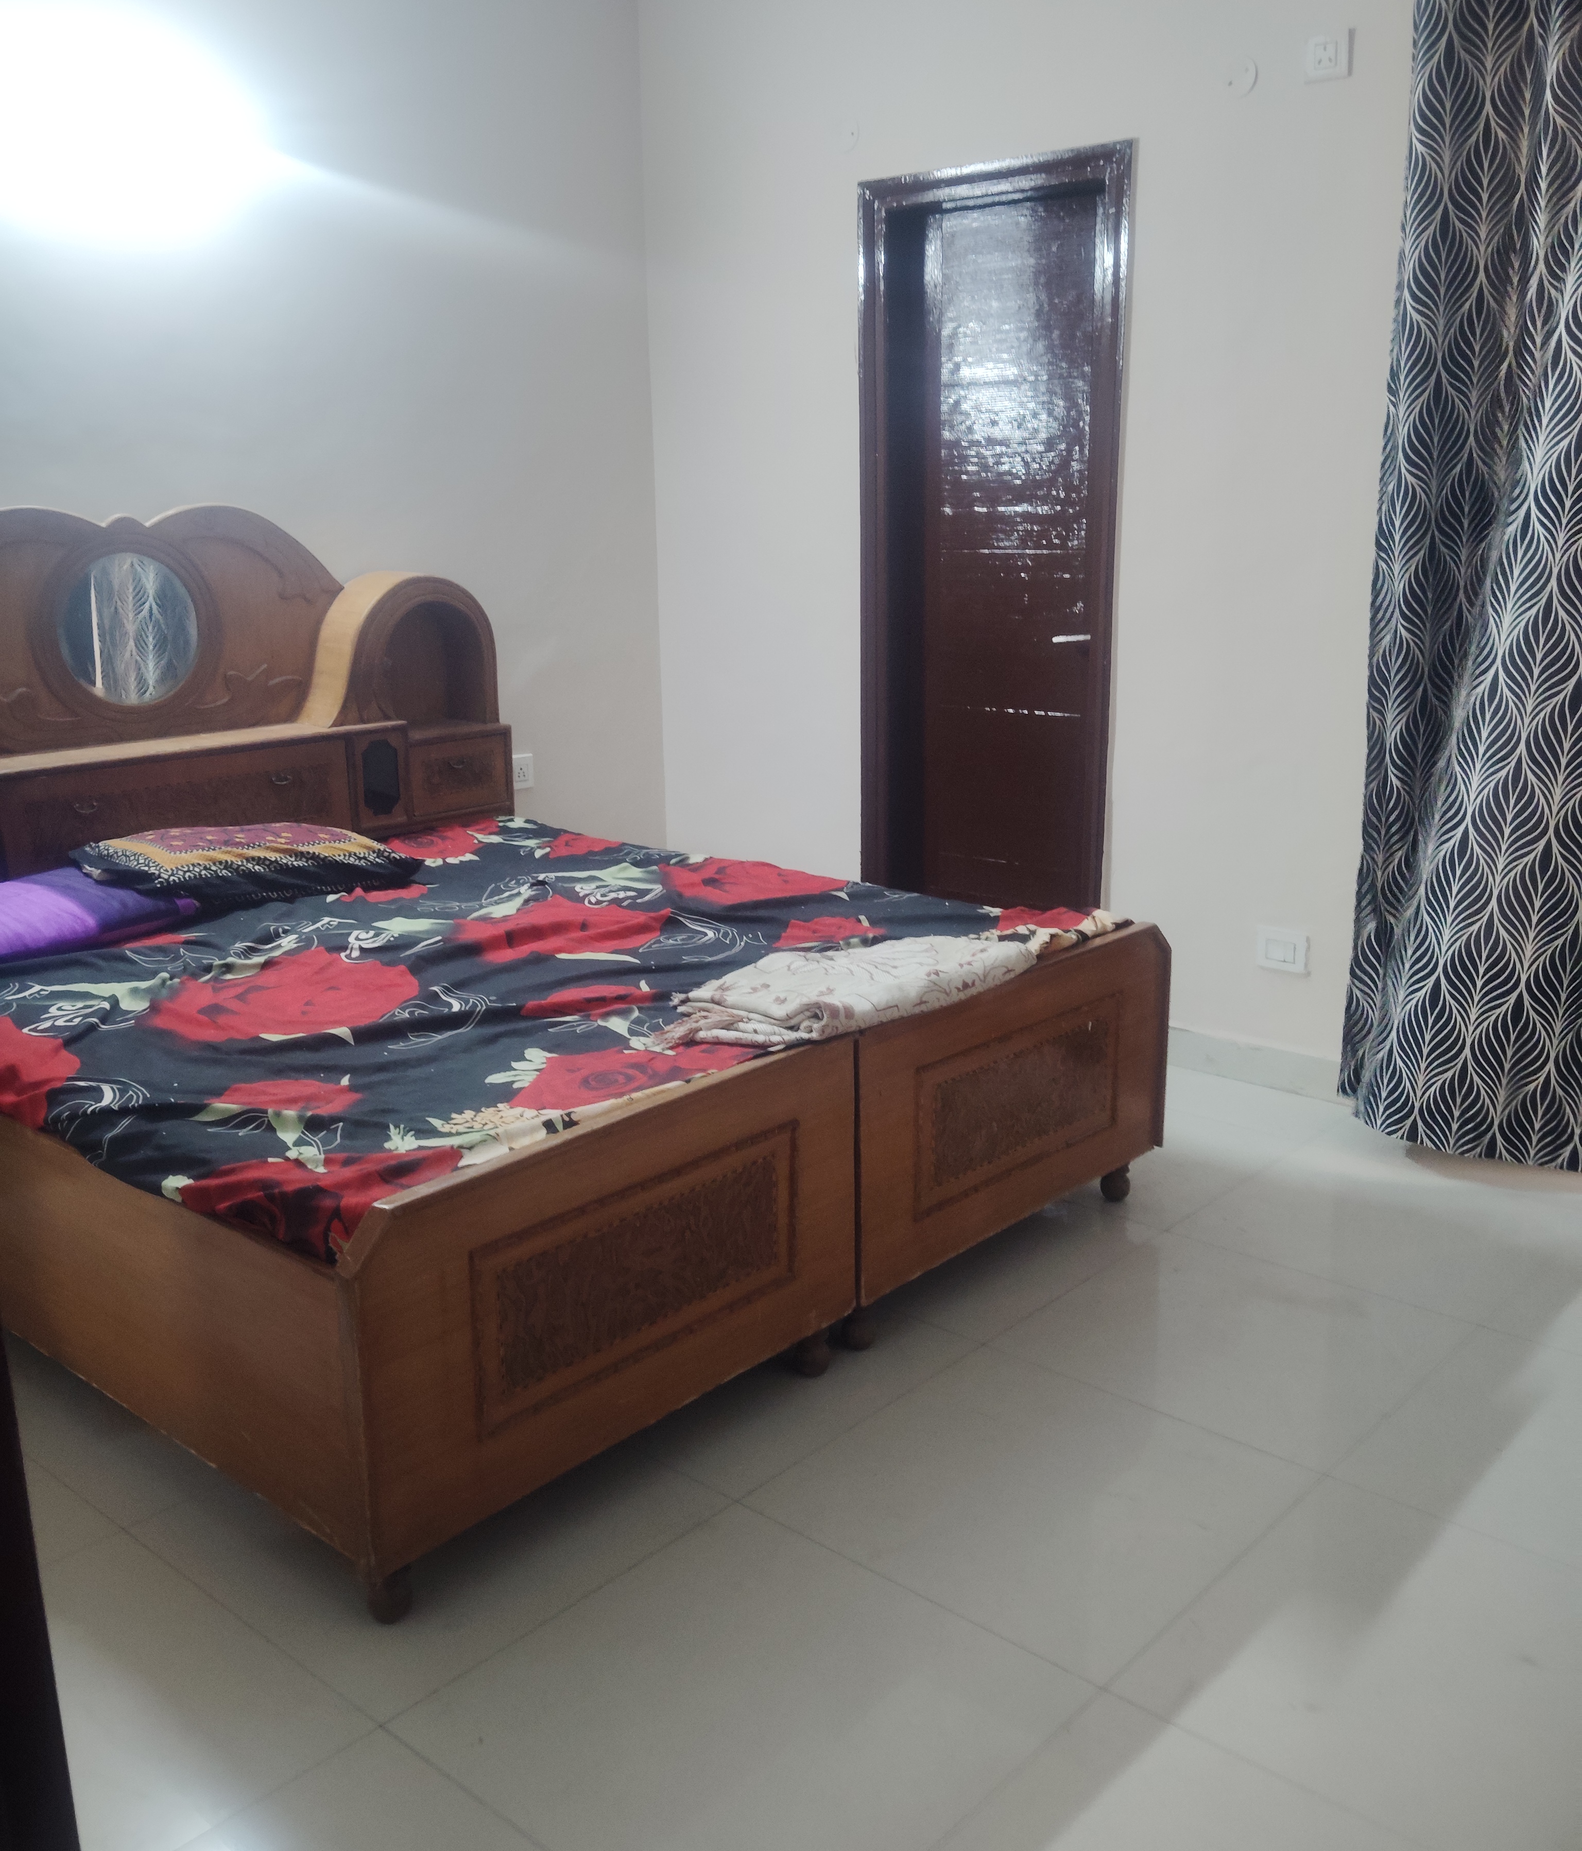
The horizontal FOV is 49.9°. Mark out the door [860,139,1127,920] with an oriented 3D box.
[{"bbox_3d":[0.526,-0.805,4.420,0.800,2.155,0.150,11,18,40],"label":"door"}]

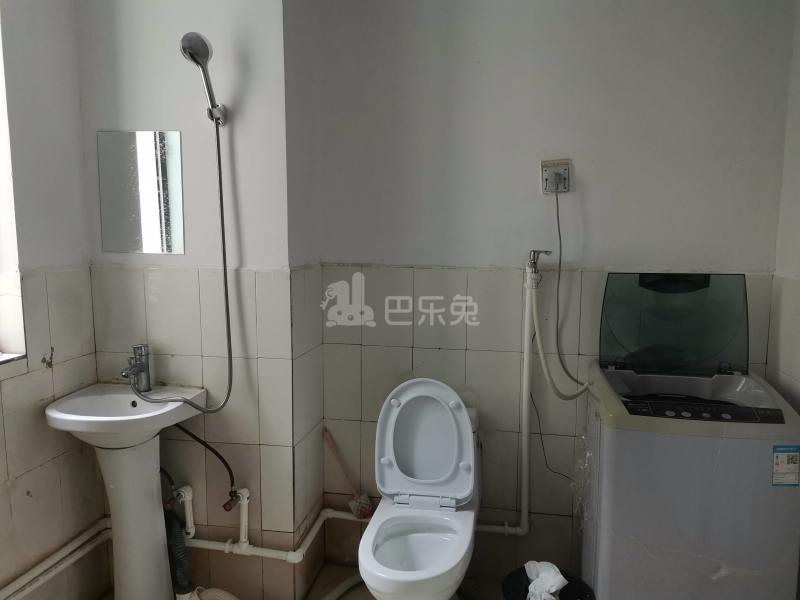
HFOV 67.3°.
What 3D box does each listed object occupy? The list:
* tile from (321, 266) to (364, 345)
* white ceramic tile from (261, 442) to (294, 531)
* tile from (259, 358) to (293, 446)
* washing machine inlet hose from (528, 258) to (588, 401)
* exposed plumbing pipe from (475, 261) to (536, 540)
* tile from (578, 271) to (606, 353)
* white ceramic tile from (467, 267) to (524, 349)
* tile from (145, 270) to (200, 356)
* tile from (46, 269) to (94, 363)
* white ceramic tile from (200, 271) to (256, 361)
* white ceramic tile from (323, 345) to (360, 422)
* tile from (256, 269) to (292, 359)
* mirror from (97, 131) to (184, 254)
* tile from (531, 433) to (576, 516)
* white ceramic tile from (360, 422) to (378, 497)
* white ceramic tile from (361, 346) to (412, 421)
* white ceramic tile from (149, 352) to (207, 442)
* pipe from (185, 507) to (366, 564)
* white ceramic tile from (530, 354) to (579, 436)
[{"bbox_3d":[-0.220,0.023,2.289,0.151,0.298,0.012,2,7,10],"label":"tile"},{"bbox_3d":[-0.416,0.647,2.054,0.119,0.300,0.010,2,7,10],"label":"white ceramic tile"},{"bbox_3d":[-0.415,0.349,2.016,0.119,0.300,0.010,2,7,10],"label":"tile"},{"bbox_3d":[0.551,0.118,2.067,0.208,0.465,0.080,2,8,10],"label":"washing machine inlet hose"},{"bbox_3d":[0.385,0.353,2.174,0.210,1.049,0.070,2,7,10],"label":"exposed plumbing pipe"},{"bbox_3d":[0.739,0.048,2.102,0.200,0.301,0.010,2,8,10],"label":"tile"},{"bbox_3d":[0.346,0.039,2.185,0.200,0.298,0.012,2,7,10],"label":"white ceramic tile"},{"bbox_3d":[-0.763,0.038,2.035,0.200,0.298,0.010,2,7,10],"label":"tile"},{"bbox_3d":[-1.087,0.046,1.982,0.010,0.300,0.200,2,7,10],"label":"tile"},{"bbox_3d":[-0.566,0.044,2.000,0.200,0.298,0.010,2,7,10],"label":"white ceramic tile"},{"bbox_3d":[-0.221,0.320,2.316,0.150,0.300,0.010,2,7,10],"label":"white ceramic tile"},{"bbox_3d":[-0.411,0.048,1.969,0.119,0.301,0.010,2,8,10],"label":"tile"},{"bbox_3d":[-0.859,-0.354,1.989,0.300,0.400,0.010,2,8,10],"label":"mirror"},{"bbox_3d":[0.538,0.640,2.215,0.200,0.301,0.010,2,8,10],"label":"tile"},{"bbox_3d":[-0.050,0.624,2.329,0.200,0.300,0.010,2,7,10],"label":"white ceramic tile"},{"bbox_3d":[-0.051,0.324,2.279,0.200,0.301,0.010,2,8,10],"label":"white ceramic tile"},{"bbox_3d":[-0.765,0.335,2.069,0.200,0.300,0.010,2,7,10],"label":"white ceramic tile"},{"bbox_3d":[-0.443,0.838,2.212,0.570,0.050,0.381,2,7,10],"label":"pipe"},{"bbox_3d":[0.542,0.342,2.186,0.200,0.300,0.010,2,7,10],"label":"white ceramic tile"}]

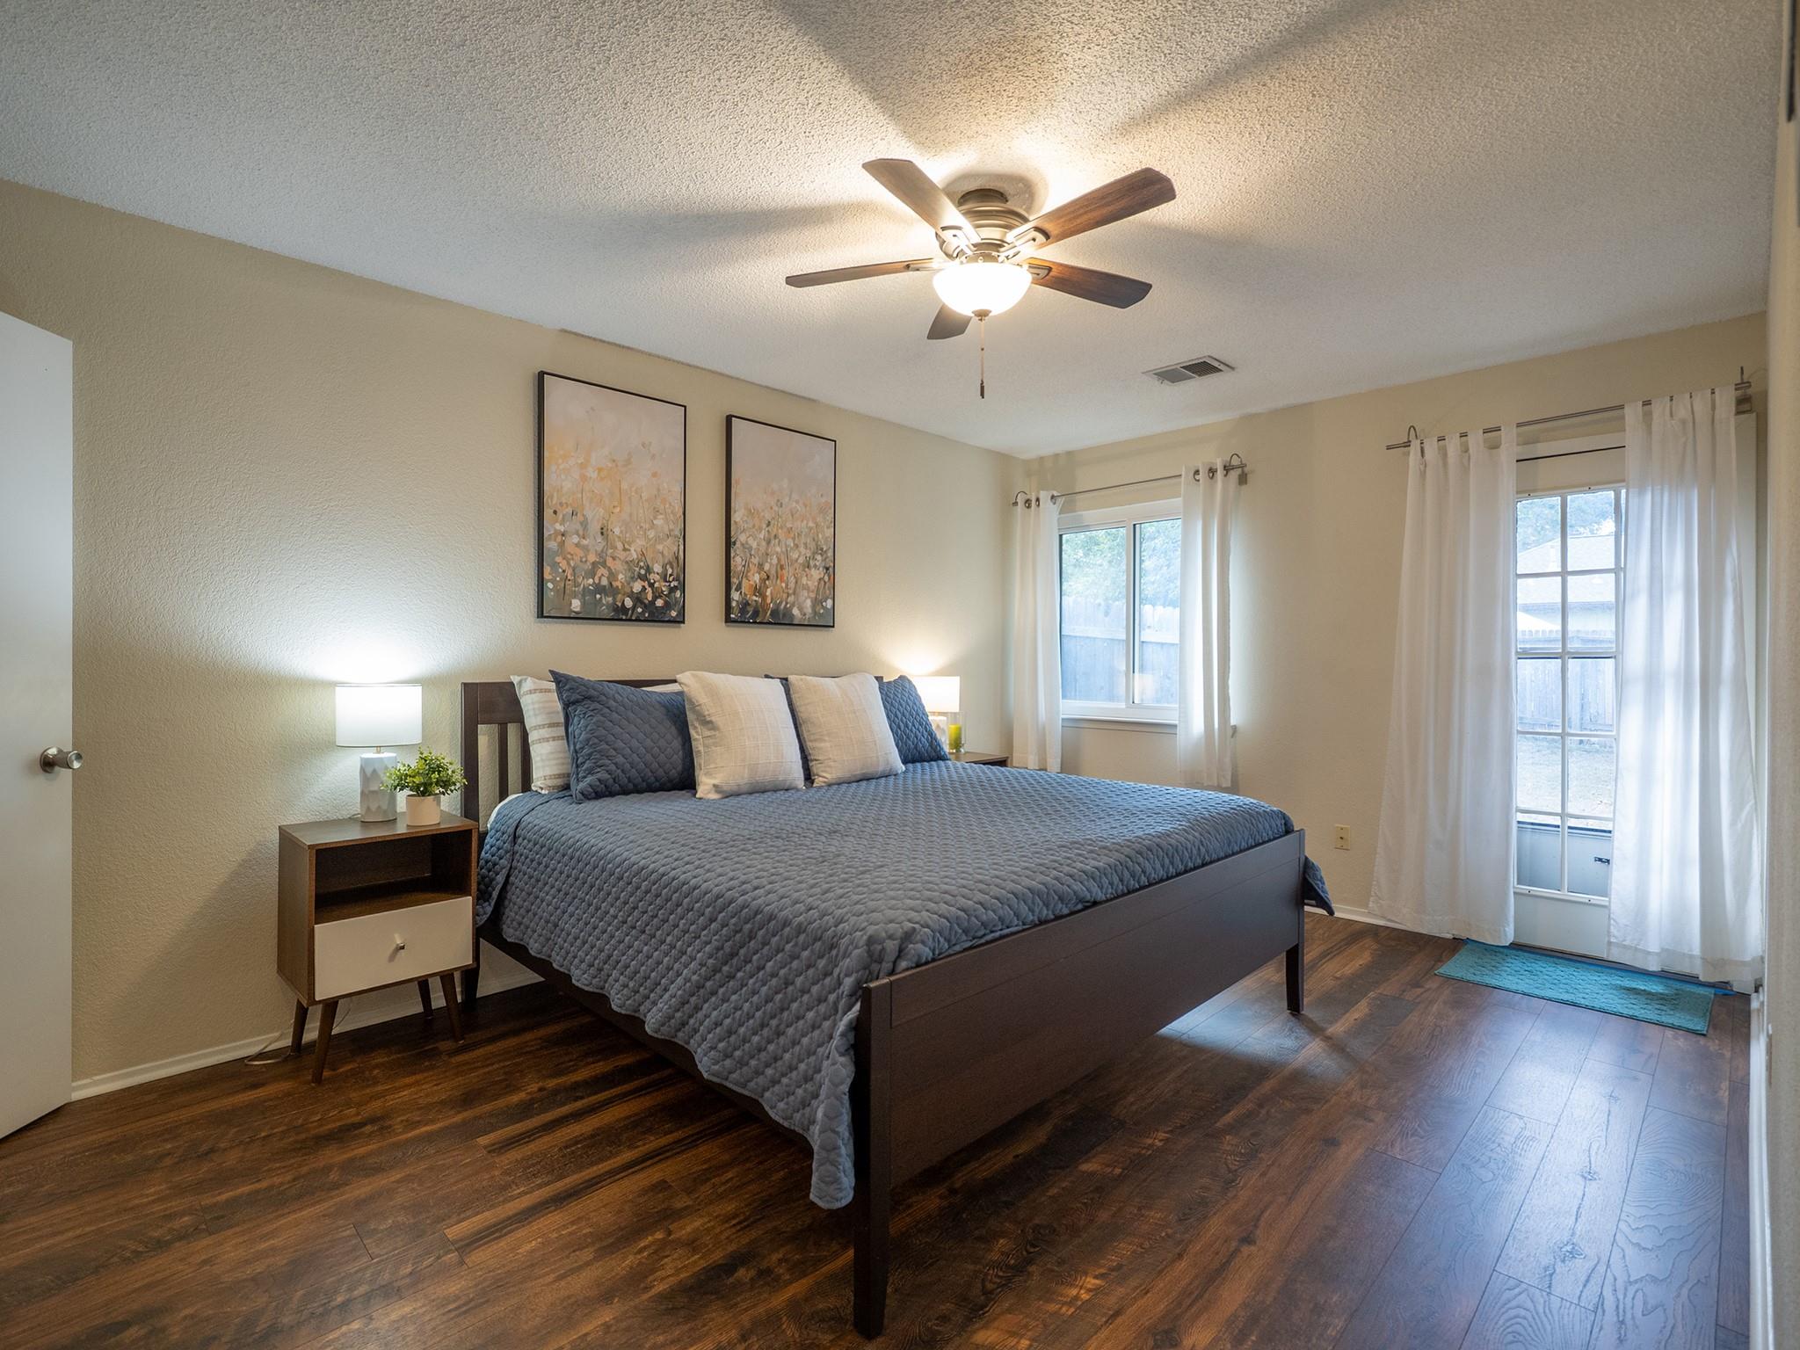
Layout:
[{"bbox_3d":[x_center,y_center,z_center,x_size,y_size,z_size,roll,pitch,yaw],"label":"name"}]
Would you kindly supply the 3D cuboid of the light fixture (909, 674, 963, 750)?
[{"bbox_3d":[0.197,0.229,4.406,0.269,0.435,0.269,0,0,-44],"label":"light fixture"}]

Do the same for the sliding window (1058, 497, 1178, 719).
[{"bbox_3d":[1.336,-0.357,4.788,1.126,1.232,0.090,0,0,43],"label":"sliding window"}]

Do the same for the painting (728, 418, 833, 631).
[{"bbox_3d":[-0.545,-0.684,3.881,0.602,0.918,0.042,0,0,-44],"label":"painting"}]

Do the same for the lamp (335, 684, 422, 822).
[{"bbox_3d":[-1.663,0.245,2.656,0.269,0.435,0.269,0,0,-44],"label":"lamp"}]

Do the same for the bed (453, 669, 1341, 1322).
[{"bbox_3d":[-0.073,0.599,2.899,2.032,1.138,2.091,0,0,-44],"label":"bed"}]

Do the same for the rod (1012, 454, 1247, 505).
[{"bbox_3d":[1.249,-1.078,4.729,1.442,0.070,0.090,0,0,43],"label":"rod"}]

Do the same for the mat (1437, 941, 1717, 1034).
[{"bbox_3d":[2.568,1.167,3.194,0.568,0.012,0.776,0,0,-44],"label":"mat"}]

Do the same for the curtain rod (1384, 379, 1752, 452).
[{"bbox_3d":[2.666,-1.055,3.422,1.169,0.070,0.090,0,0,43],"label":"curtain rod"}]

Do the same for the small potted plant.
[{"bbox_3d":[-1.518,0.355,2.657,0.261,0.247,0.261,0,0,-44],"label":"small potted plant"}]

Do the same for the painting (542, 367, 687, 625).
[{"bbox_3d":[-1.130,-0.668,3.316,0.595,0.916,0.042,0,0,-44],"label":"painting"}]

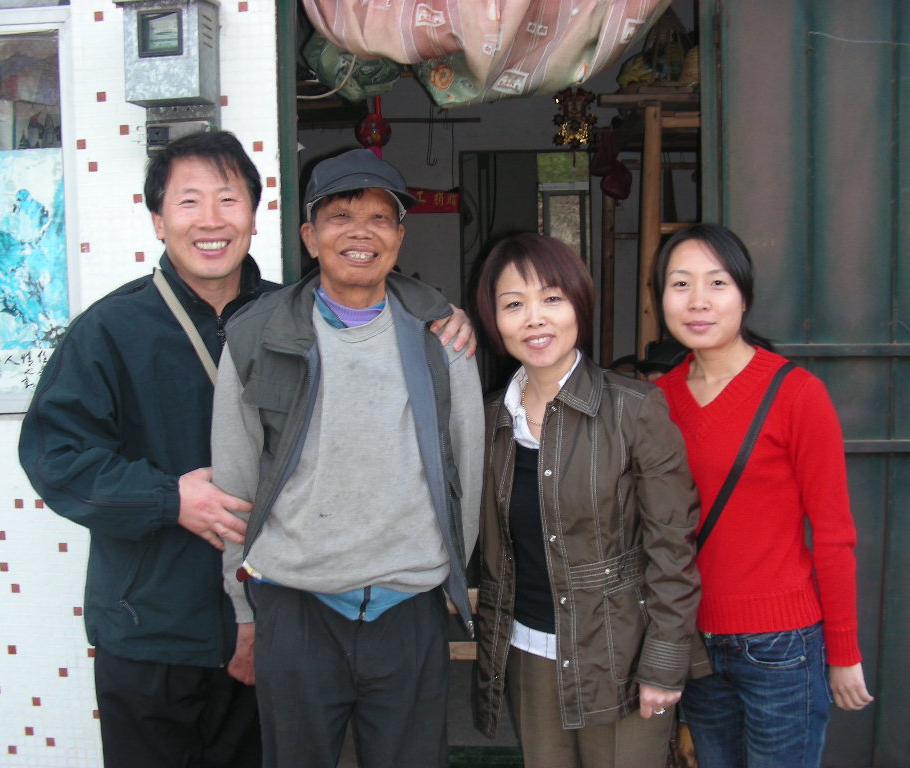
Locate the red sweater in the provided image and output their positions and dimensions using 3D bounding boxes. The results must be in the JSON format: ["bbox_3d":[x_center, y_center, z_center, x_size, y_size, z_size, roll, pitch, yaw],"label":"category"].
[{"bbox_3d":[0.535,0.219,2.050,0.440,0.570,0.260,1,5,22],"label":"red sweater"}]

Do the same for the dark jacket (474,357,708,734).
[{"bbox_3d":[0.228,0.275,1.990,0.460,0.640,0.270,1,5,21],"label":"dark jacket"}]

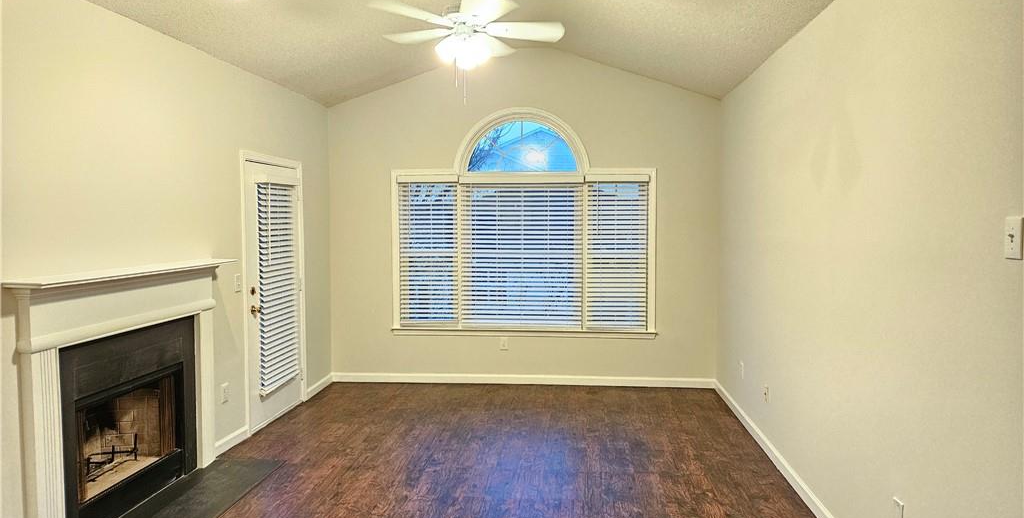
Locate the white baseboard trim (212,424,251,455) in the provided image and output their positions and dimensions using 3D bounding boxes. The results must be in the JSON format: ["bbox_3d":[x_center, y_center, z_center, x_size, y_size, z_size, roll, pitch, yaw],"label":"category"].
[{"bbox_3d":[-1.922,1.252,4.701,0.017,0.090,0.452,0,3,6],"label":"white baseboard trim"}]

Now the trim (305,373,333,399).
[{"bbox_3d":[-1.760,1.159,6.284,0.017,0.090,0.629,0,3,6],"label":"trim"}]

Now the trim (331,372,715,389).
[{"bbox_3d":[0.066,1.149,6.405,3.627,0.090,0.017,0,3,6],"label":"trim"}]

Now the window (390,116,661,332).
[{"bbox_3d":[0.093,-0.347,6.339,2.468,2.099,0.110,0,3,6],"label":"window"}]

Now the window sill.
[{"bbox_3d":[0.094,0.701,6.375,2.512,0.055,0.080,0,3,6],"label":"window sill"}]

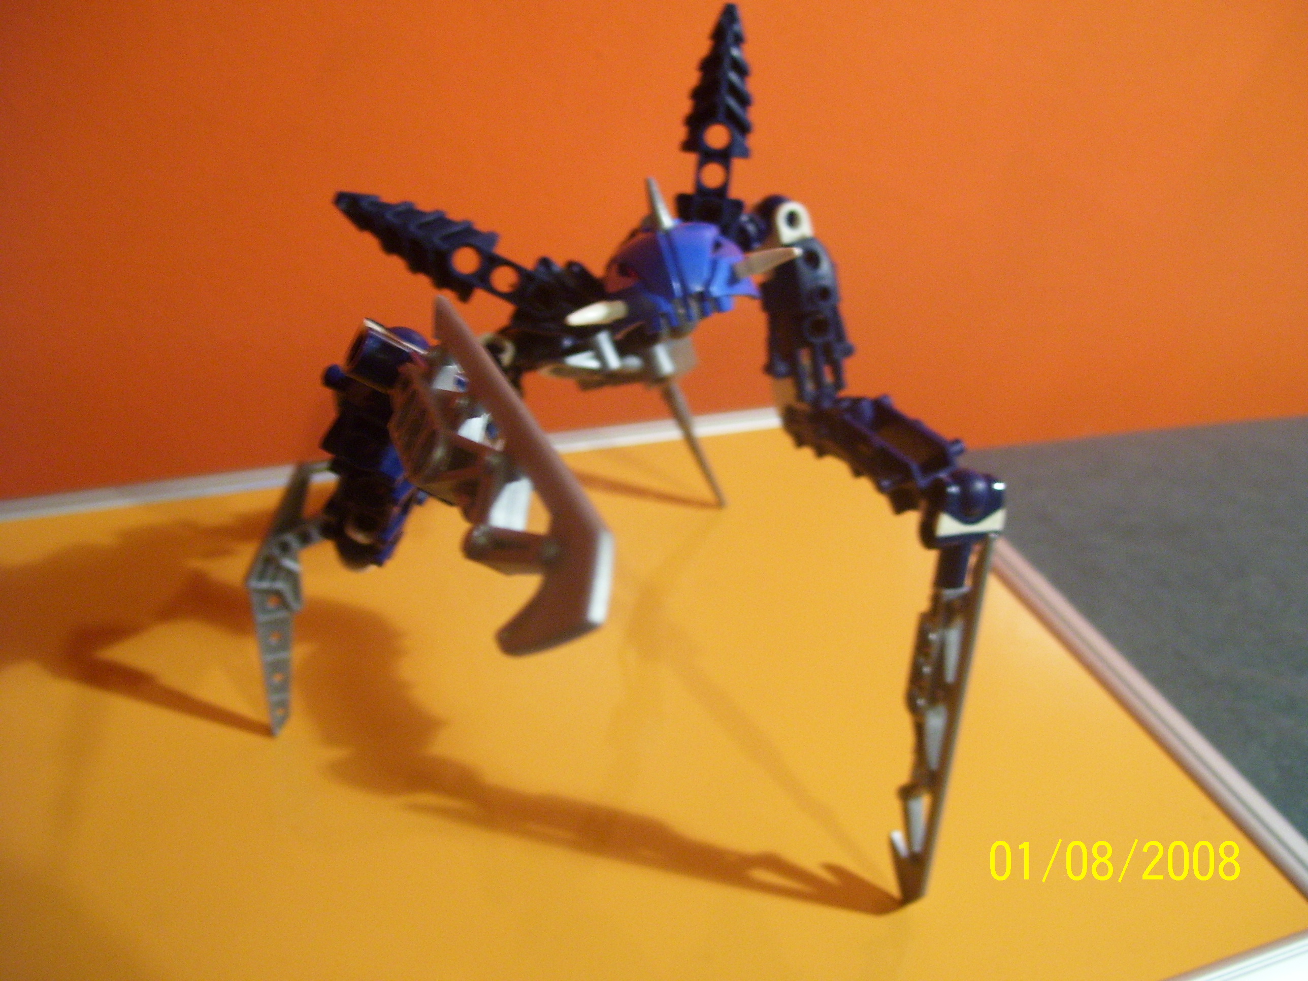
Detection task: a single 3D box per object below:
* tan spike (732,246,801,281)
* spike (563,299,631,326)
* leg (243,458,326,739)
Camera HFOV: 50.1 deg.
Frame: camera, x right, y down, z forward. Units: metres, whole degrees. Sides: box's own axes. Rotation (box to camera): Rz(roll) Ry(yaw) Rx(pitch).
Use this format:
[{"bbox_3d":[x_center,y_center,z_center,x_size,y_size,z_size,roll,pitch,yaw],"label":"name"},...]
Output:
[{"bbox_3d":[0.021,-0.043,0.263,0.014,0.004,0.004,-19,41,-14],"label":"tan spike"},{"bbox_3d":[-0.010,-0.033,0.257,0.013,0.004,0.004,-15,41,-25],"label":"spike"},{"bbox_3d":[-0.073,0.021,0.277,0.017,0.055,0.018,6,-10,-11],"label":"leg"}]

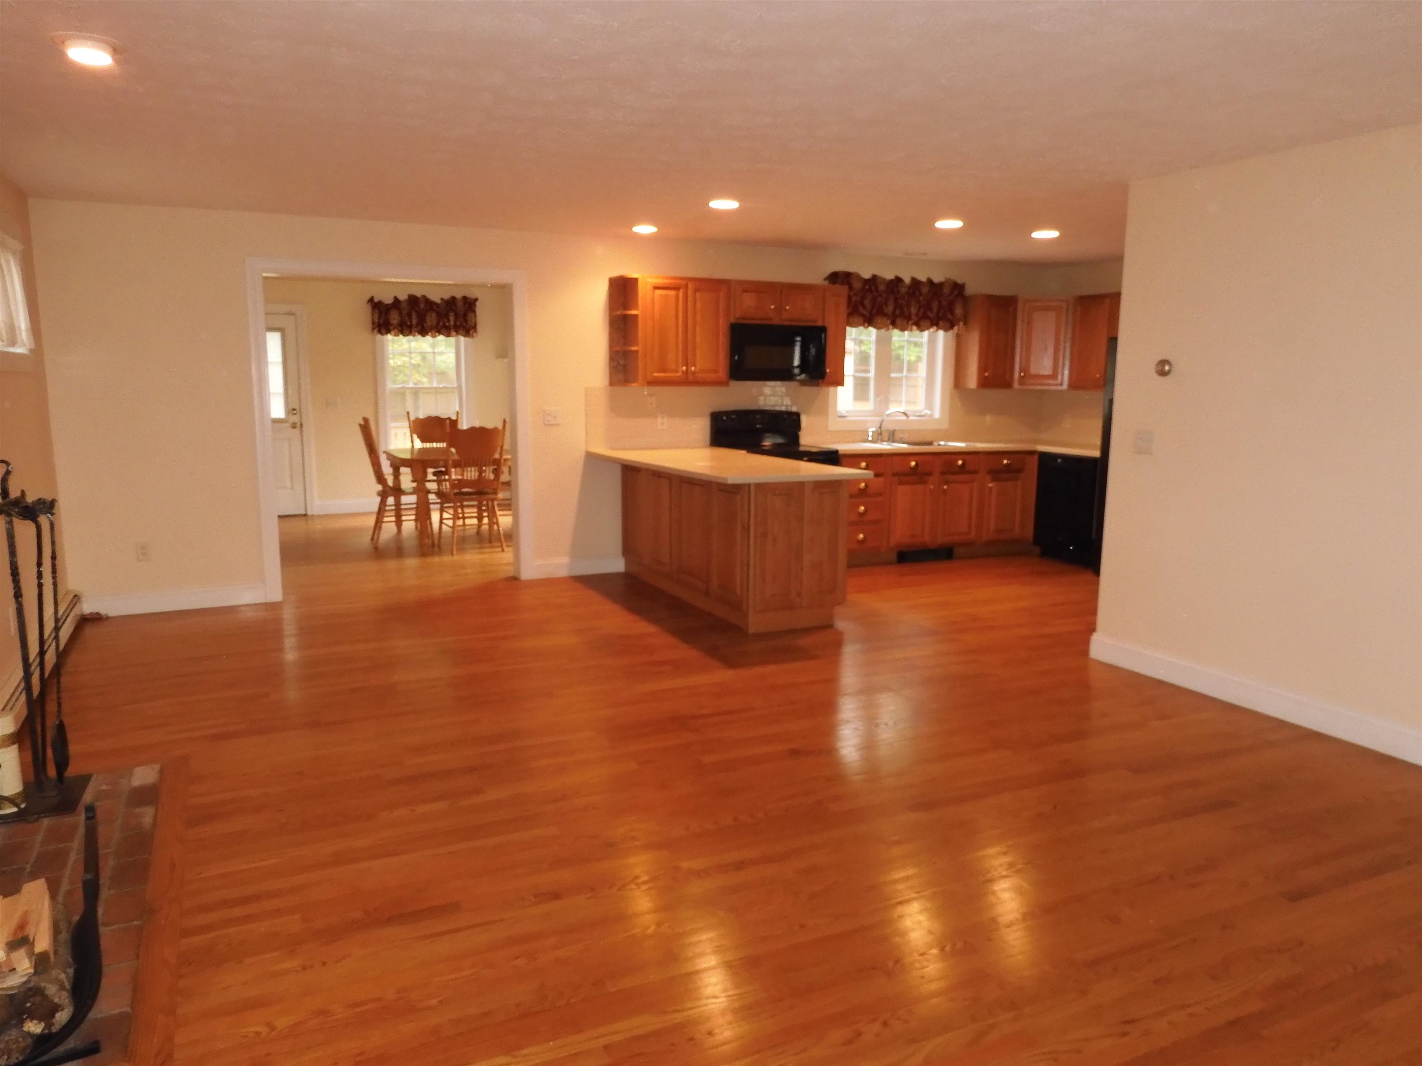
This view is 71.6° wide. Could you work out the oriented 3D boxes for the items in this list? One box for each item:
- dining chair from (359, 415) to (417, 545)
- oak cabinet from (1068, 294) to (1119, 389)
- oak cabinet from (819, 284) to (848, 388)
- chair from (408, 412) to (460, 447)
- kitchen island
[{"bbox_3d":[-2.737,-0.461,8.588,0.560,1.090,0.460,-4,10,-25],"label":"dining chair"},{"bbox_3d":[3.179,-1.548,7.971,0.320,0.755,0.420,-4,10,-26],"label":"oak cabinet"},{"bbox_3d":[0.882,-1.505,7.593,0.215,0.755,0.310,-4,10,-26],"label":"oak cabinet"},{"bbox_3d":[-2.431,-0.550,9.046,0.530,1.090,0.580,-5,11,-31],"label":"chair"},{"bbox_3d":[0.012,-0.013,6.341,0.915,0.924,2.204,-4,10,-26],"label":"kitchen island"}]

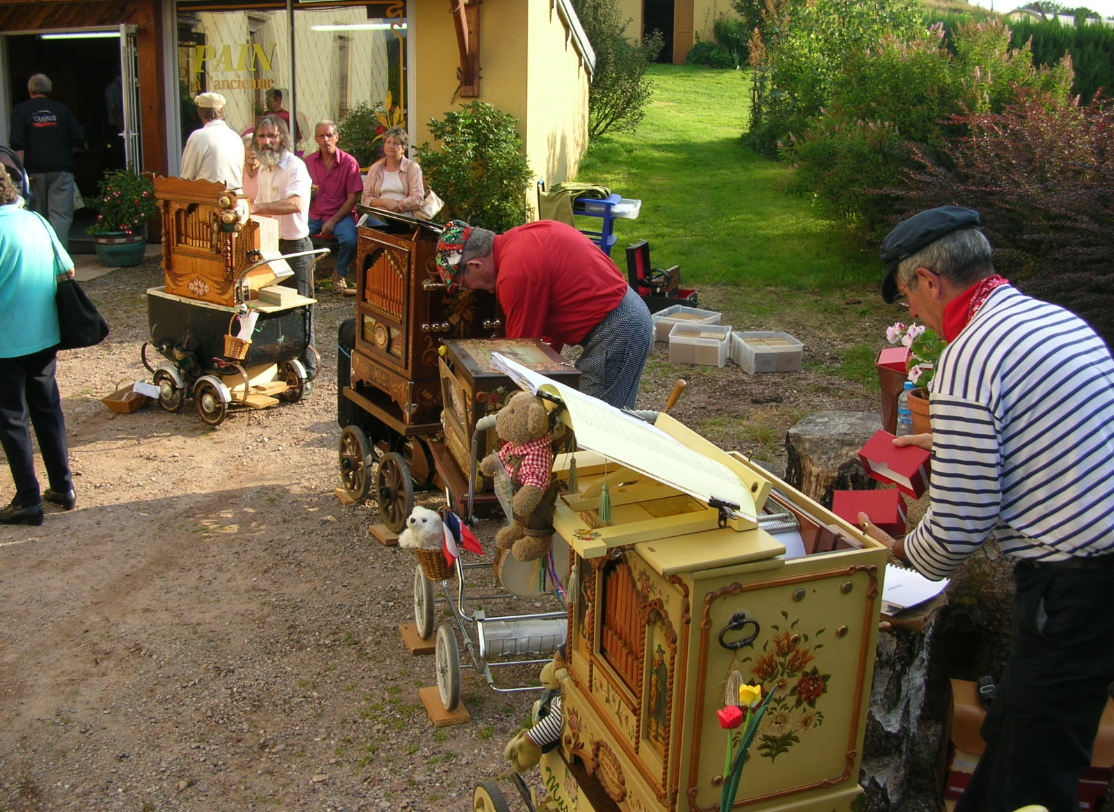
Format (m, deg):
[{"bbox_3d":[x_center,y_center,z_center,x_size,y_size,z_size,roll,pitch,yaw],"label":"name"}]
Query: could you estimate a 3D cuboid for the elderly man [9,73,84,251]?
[{"bbox_3d":[-4.794,-2.235,10.650,0.620,1.740,0.420,-2,13,-14],"label":"elderly man"}]

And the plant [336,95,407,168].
[{"bbox_3d":[-1.732,-2.471,10.400,0.640,0.850,0.600,-2,13,-13],"label":"plant"}]

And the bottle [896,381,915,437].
[{"bbox_3d":[1.238,0.059,3.950,0.086,0.300,0.086,1,14,0],"label":"bottle"}]

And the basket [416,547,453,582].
[{"bbox_3d":[-0.374,0.484,3.450,0.120,0.110,0.120,1,14,0],"label":"basket"}]

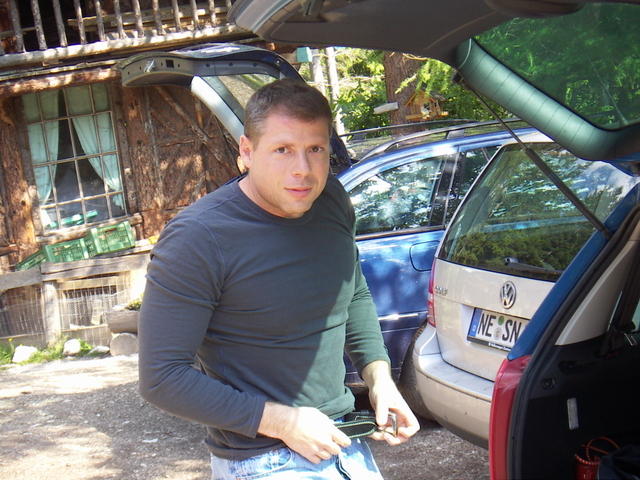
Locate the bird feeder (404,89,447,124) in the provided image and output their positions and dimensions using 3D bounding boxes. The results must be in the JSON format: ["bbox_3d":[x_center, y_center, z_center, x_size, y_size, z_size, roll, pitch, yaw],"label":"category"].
[{"bbox_3d":[0.972,-1.219,13.000,0.310,0.285,0.290,0,8,28],"label":"bird feeder"}]

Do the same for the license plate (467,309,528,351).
[{"bbox_3d":[0.687,0.333,5.078,0.020,0.122,0.525,16,-2,-28],"label":"license plate"}]

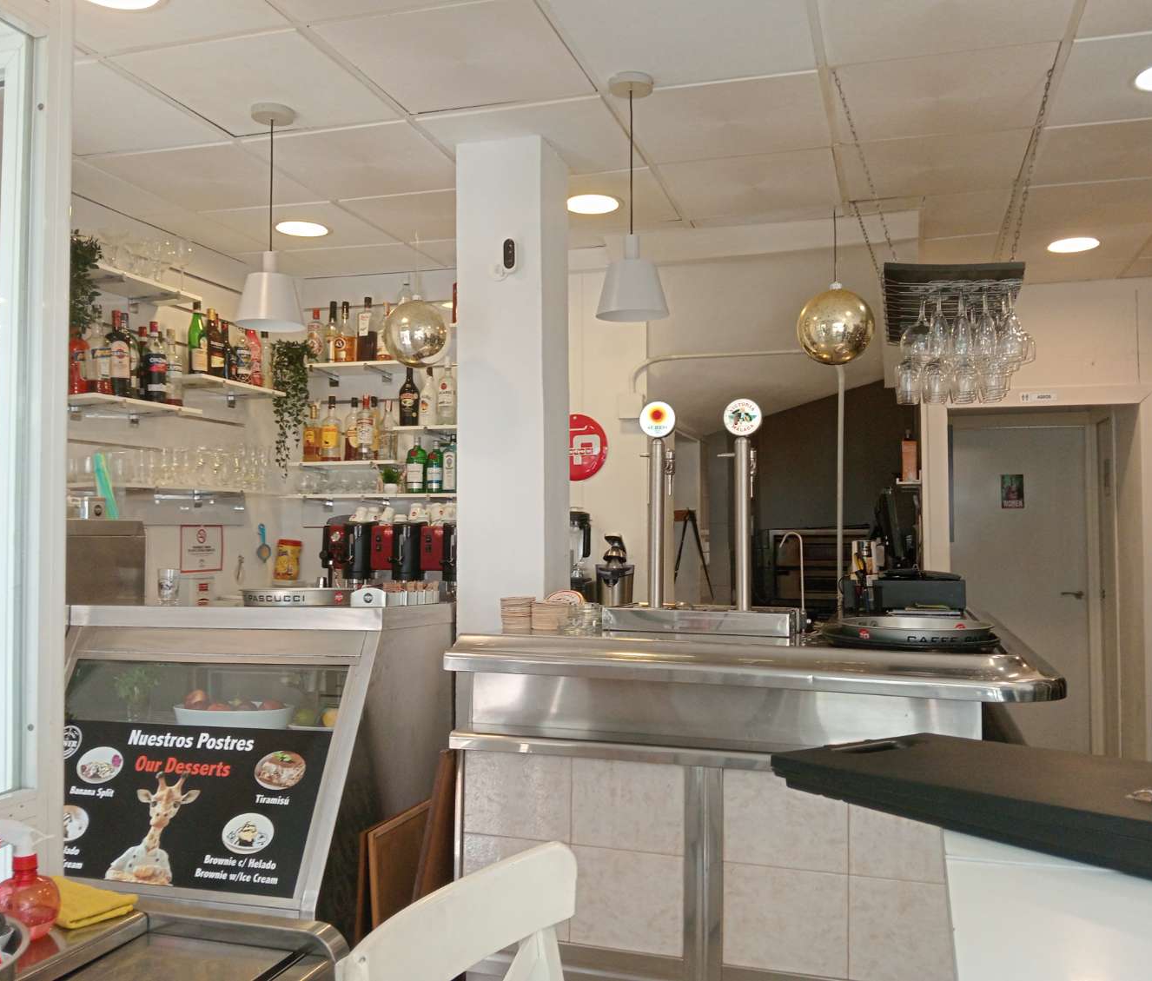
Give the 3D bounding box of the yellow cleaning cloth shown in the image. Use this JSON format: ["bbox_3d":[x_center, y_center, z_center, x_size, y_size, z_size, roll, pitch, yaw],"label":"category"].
[{"bbox_3d":[-0.842,0.668,1.733,0.210,0.032,0.125,-1,-3,29],"label":"yellow cleaning cloth"}]

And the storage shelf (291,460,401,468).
[{"bbox_3d":[-1.029,-0.117,4.906,0.570,0.020,0.240,-1,-2,17],"label":"storage shelf"}]

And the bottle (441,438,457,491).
[{"bbox_3d":[-0.556,-0.115,4.723,0.088,0.262,0.068,0,-2,14],"label":"bottle"}]

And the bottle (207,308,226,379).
[{"bbox_3d":[-1.500,-0.604,4.386,0.084,0.290,0.084,-1,-3,37],"label":"bottle"}]

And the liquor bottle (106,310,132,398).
[{"bbox_3d":[-1.638,-0.485,3.772,0.086,0.309,0.086,1,-2,-24],"label":"liquor bottle"}]

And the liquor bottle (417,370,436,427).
[{"bbox_3d":[-0.670,-0.420,4.793,0.080,0.280,0.080,0,-2,0],"label":"liquor bottle"}]

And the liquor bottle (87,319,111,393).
[{"bbox_3d":[-1.697,-0.473,3.752,0.087,0.275,0.087,2,-3,-33],"label":"liquor bottle"}]

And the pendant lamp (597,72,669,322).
[{"bbox_3d":[0.151,-0.794,2.864,0.197,0.645,0.197,0,-2,0],"label":"pendant lamp"}]

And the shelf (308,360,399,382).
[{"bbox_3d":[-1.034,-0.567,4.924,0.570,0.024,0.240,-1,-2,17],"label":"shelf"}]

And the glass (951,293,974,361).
[{"bbox_3d":[1.039,-0.450,2.835,0.065,0.204,0.065,-1,-2,17],"label":"glass"}]

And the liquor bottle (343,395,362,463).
[{"bbox_3d":[-1.034,-0.279,4.913,0.084,0.307,0.084,0,-2,-12],"label":"liquor bottle"}]

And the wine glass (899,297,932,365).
[{"bbox_3d":[0.974,-0.454,2.965,0.112,0.203,0.112,-1,-2,17],"label":"wine glass"}]

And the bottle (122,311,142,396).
[{"bbox_3d":[-1.662,-0.493,3.916,0.090,0.330,0.090,-1,-2,17],"label":"bottle"}]

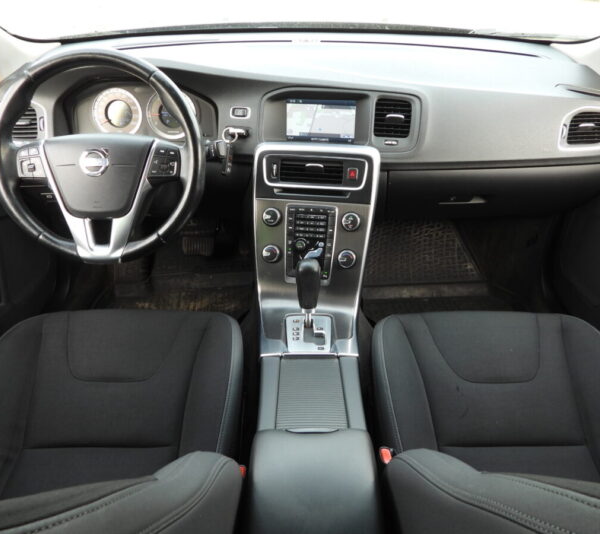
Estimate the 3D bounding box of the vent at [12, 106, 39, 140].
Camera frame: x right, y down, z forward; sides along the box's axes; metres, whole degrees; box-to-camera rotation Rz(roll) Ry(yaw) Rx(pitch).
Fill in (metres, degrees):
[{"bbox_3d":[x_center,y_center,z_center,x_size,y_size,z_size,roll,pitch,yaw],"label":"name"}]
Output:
[{"bbox_3d":[-0.622,-0.323,1.107,0.080,0.080,0.040,0,22,0],"label":"vent"}]

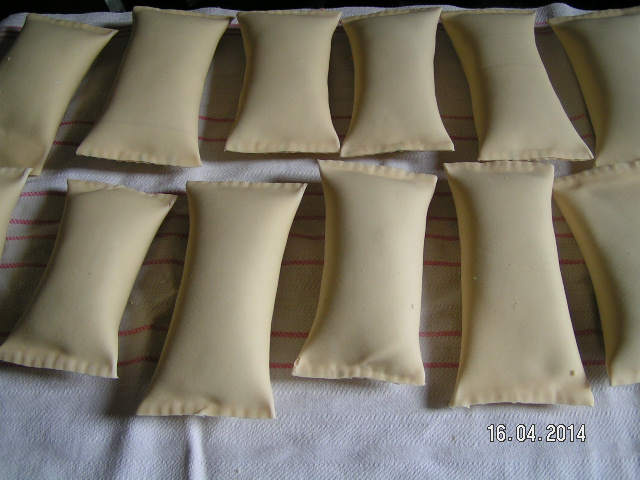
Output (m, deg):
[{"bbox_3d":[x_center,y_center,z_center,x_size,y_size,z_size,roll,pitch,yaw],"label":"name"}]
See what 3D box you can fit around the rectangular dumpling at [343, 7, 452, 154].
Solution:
[{"bbox_3d":[0.061,-0.136,0.564,0.085,0.033,0.158,1,59,1],"label":"rectangular dumpling"}]

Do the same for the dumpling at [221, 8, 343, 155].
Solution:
[{"bbox_3d":[-0.027,-0.136,0.564,0.089,0.033,0.154,1,59,0],"label":"dumpling"}]

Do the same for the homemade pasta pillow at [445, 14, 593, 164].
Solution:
[{"bbox_3d":[0.154,-0.132,0.562,0.084,0.033,0.164,-5,59,-3],"label":"homemade pasta pillow"}]

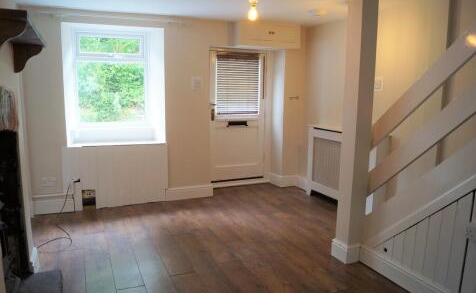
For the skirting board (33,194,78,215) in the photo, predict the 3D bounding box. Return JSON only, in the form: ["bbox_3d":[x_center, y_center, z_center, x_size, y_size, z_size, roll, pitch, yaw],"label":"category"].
[{"bbox_3d":[-2.048,0.643,4.005,0.455,0.210,0.025,-3,10,-22],"label":"skirting board"}]

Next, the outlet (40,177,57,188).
[{"bbox_3d":[-2.097,0.395,3.957,0.157,0.099,0.015,-3,10,-22],"label":"outlet"}]

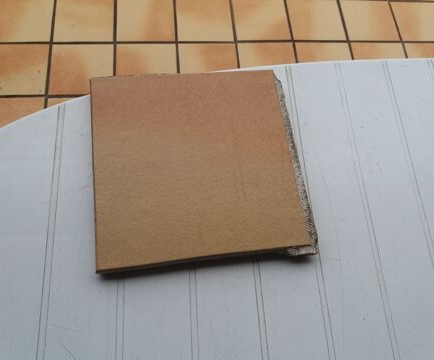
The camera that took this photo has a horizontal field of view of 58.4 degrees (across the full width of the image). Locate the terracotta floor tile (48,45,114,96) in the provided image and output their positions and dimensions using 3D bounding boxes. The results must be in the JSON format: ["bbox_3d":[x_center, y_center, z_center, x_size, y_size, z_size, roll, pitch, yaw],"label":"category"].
[{"bbox_3d":[-0.444,-0.367,1.291,0.200,0.010,0.200,-3,68,-6],"label":"terracotta floor tile"}]

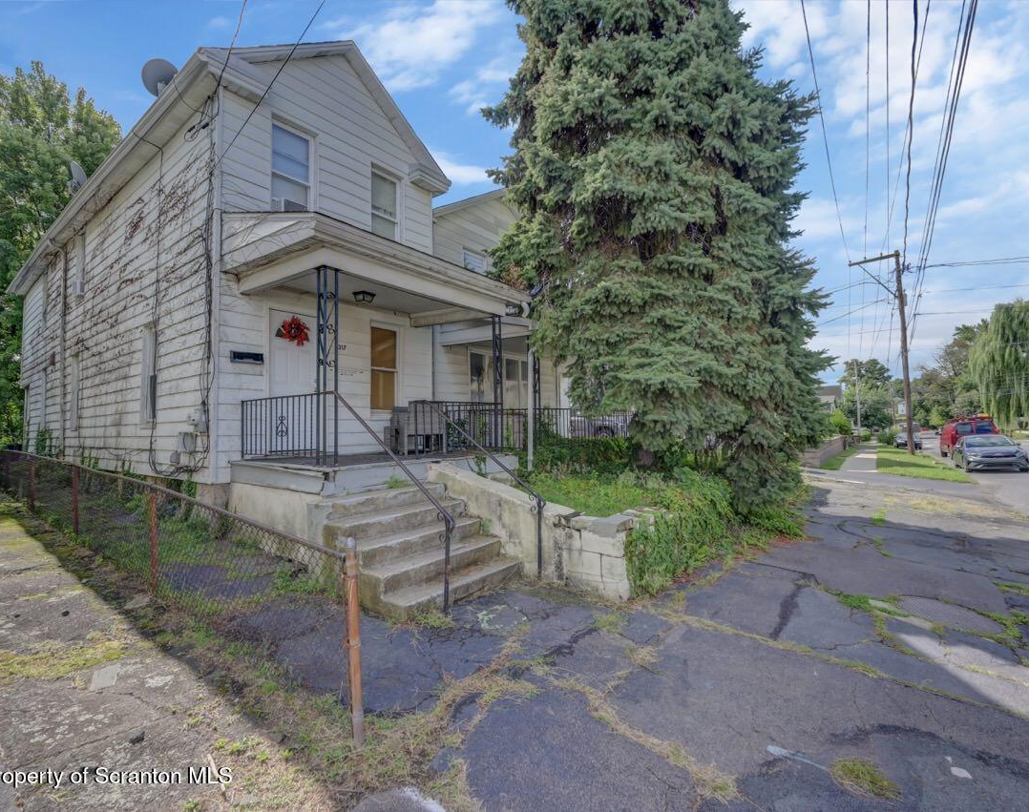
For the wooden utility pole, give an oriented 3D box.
[{"bbox_3d":[23.074,-3.292,29.860,2.650,12.660,0.450,-4,-3,36],"label":"wooden utility pole"}]

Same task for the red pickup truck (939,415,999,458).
[{"bbox_3d":[25.180,1.785,26.385,1.950,2.250,5.200,-5,-5,36],"label":"red pickup truck"}]

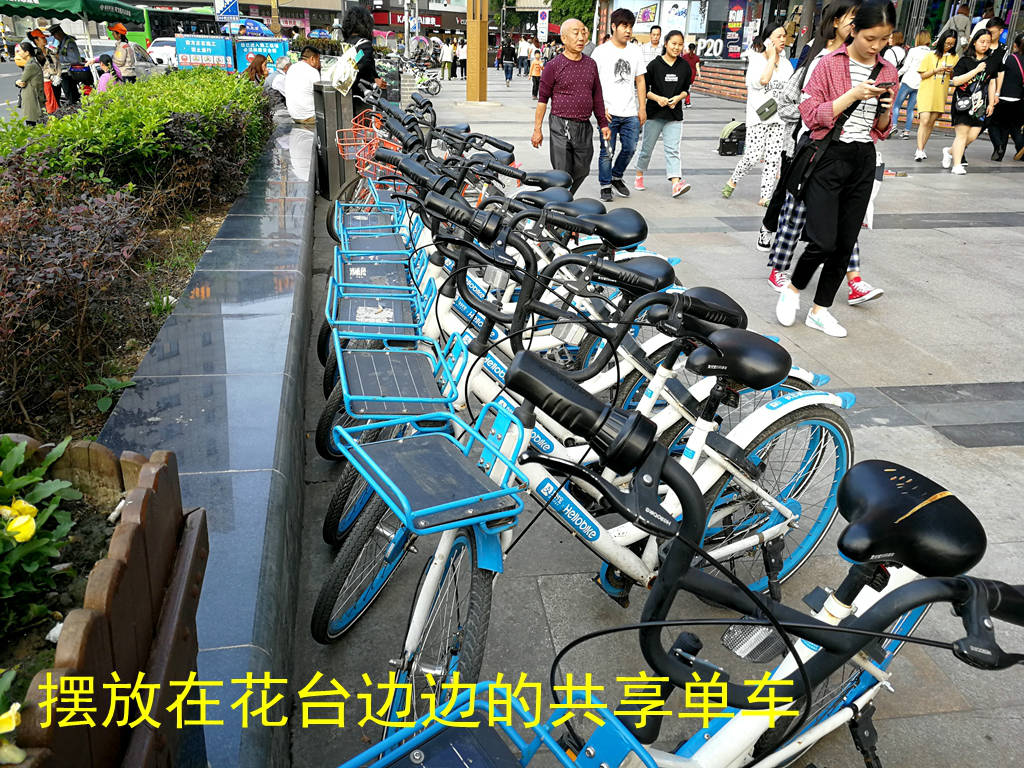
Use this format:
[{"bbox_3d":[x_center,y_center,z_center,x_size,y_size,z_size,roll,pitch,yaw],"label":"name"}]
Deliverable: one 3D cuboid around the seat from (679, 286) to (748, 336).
[{"bbox_3d":[0.459,-0.177,2.031,0.265,0.120,0.200,-11,26,-27],"label":"seat"}]

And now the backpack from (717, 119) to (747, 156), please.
[{"bbox_3d":[3.323,-3.642,11.850,0.380,0.490,0.280,10,24,18],"label":"backpack"}]

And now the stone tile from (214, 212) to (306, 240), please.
[{"bbox_3d":[-1.306,-0.811,4.253,0.473,0.050,0.600,-3,23,-12],"label":"stone tile"}]

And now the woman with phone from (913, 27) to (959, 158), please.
[{"bbox_3d":[5.966,-4.044,11.252,0.460,1.640,0.380,-3,23,-12],"label":"woman with phone"}]

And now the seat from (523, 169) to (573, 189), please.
[{"bbox_3d":[0.167,-0.968,3.800,0.265,0.108,0.195,6,29,10],"label":"seat"}]

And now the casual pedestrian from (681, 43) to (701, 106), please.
[{"bbox_3d":[4.684,-8.075,20.900,0.450,1.530,0.420,3,23,5],"label":"casual pedestrian"}]

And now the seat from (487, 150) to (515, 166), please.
[{"bbox_3d":[-0.125,-1.375,4.864,0.260,0.120,0.190,-7,24,-19],"label":"seat"}]

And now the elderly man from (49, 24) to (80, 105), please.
[{"bbox_3d":[-8.937,-6.298,16.043,0.550,1.660,0.500,-11,26,-28],"label":"elderly man"}]

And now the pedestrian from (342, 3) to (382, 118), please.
[{"bbox_3d":[-1.488,-2.828,7.983,0.520,1.700,0.400,8,24,14],"label":"pedestrian"}]

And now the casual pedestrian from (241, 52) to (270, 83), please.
[{"bbox_3d":[-3.527,-4.211,11.776,0.700,1.180,0.500,-6,24,-18],"label":"casual pedestrian"}]

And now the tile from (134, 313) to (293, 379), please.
[{"bbox_3d":[-0.958,-0.126,2.647,0.440,0.030,0.590,-2,23,-9],"label":"tile"}]

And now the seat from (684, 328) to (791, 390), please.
[{"bbox_3d":[0.500,-0.054,1.750,0.265,0.110,0.190,-11,26,-27],"label":"seat"}]

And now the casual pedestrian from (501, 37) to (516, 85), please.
[{"bbox_3d":[-0.110,-11.815,29.344,0.500,1.660,0.420,3,23,3],"label":"casual pedestrian"}]

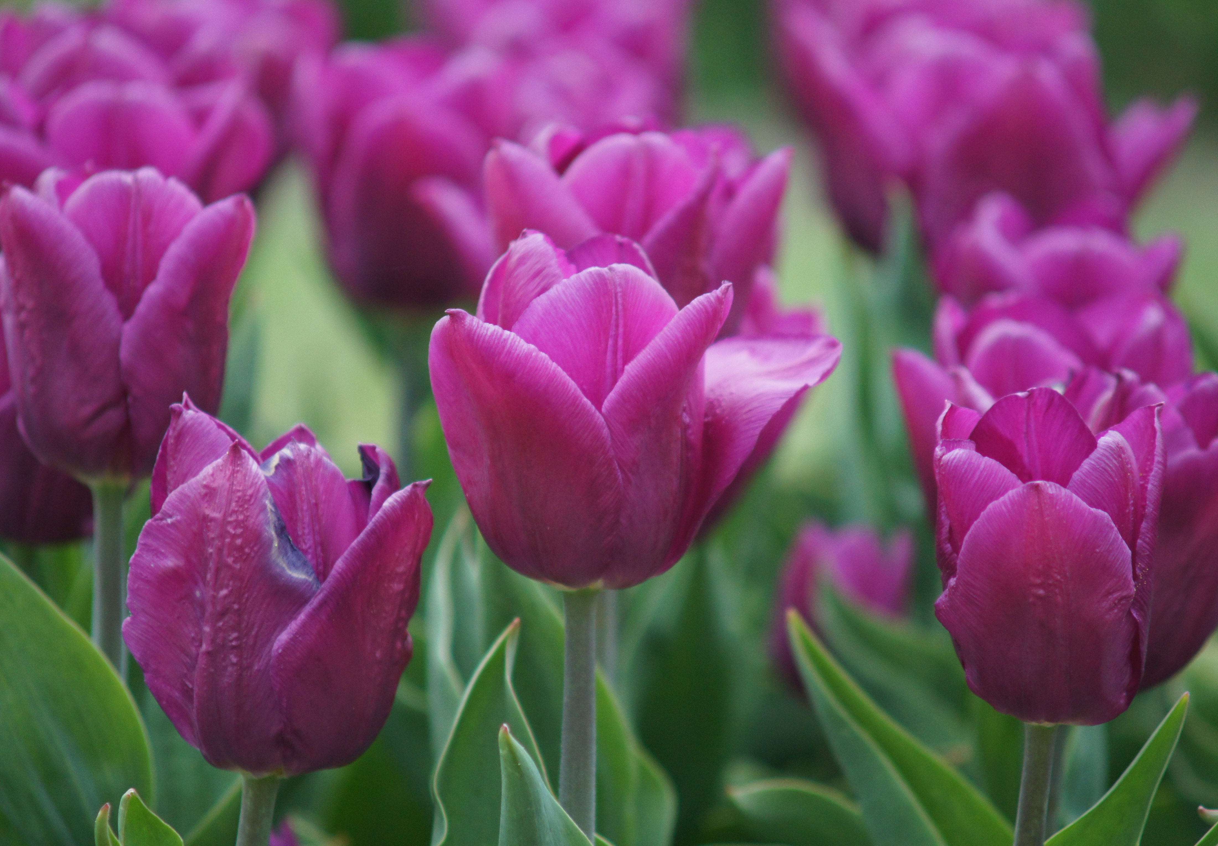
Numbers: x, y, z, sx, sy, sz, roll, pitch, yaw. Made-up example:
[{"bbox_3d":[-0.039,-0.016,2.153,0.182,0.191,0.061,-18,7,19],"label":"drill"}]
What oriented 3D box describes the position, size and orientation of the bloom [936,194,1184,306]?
[{"bbox_3d":[0.097,-0.022,2.410,0.055,0.059,0.054,0,10,0],"label":"bloom"}]

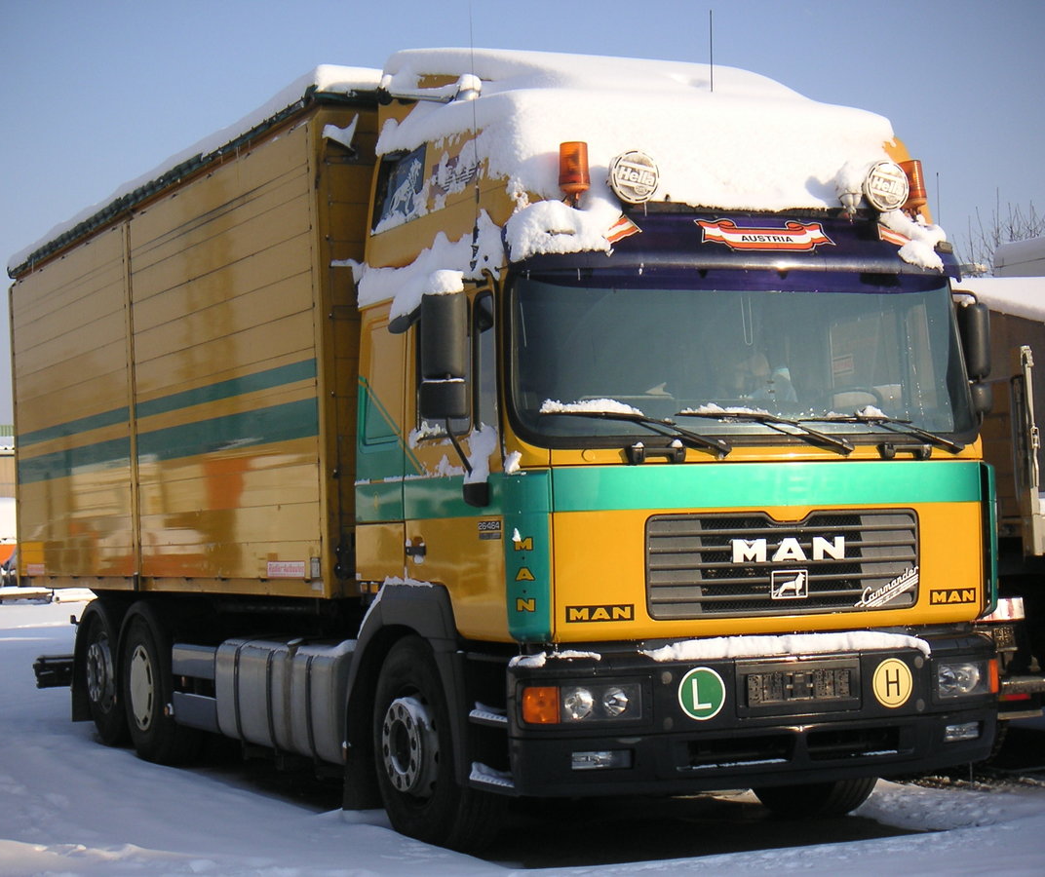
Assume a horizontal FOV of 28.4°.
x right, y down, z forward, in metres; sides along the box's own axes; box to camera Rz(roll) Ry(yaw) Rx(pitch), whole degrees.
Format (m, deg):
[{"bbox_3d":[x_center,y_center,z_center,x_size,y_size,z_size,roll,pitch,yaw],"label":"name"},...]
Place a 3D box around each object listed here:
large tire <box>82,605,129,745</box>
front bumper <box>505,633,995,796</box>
[{"bbox_3d":[-2.914,1.690,14.918,0.310,1.035,1.035,0,-3,-26],"label":"large tire"},{"bbox_3d":[1.128,1.198,8.982,2.470,0.570,0.420,0,-3,-26],"label":"front bumper"}]

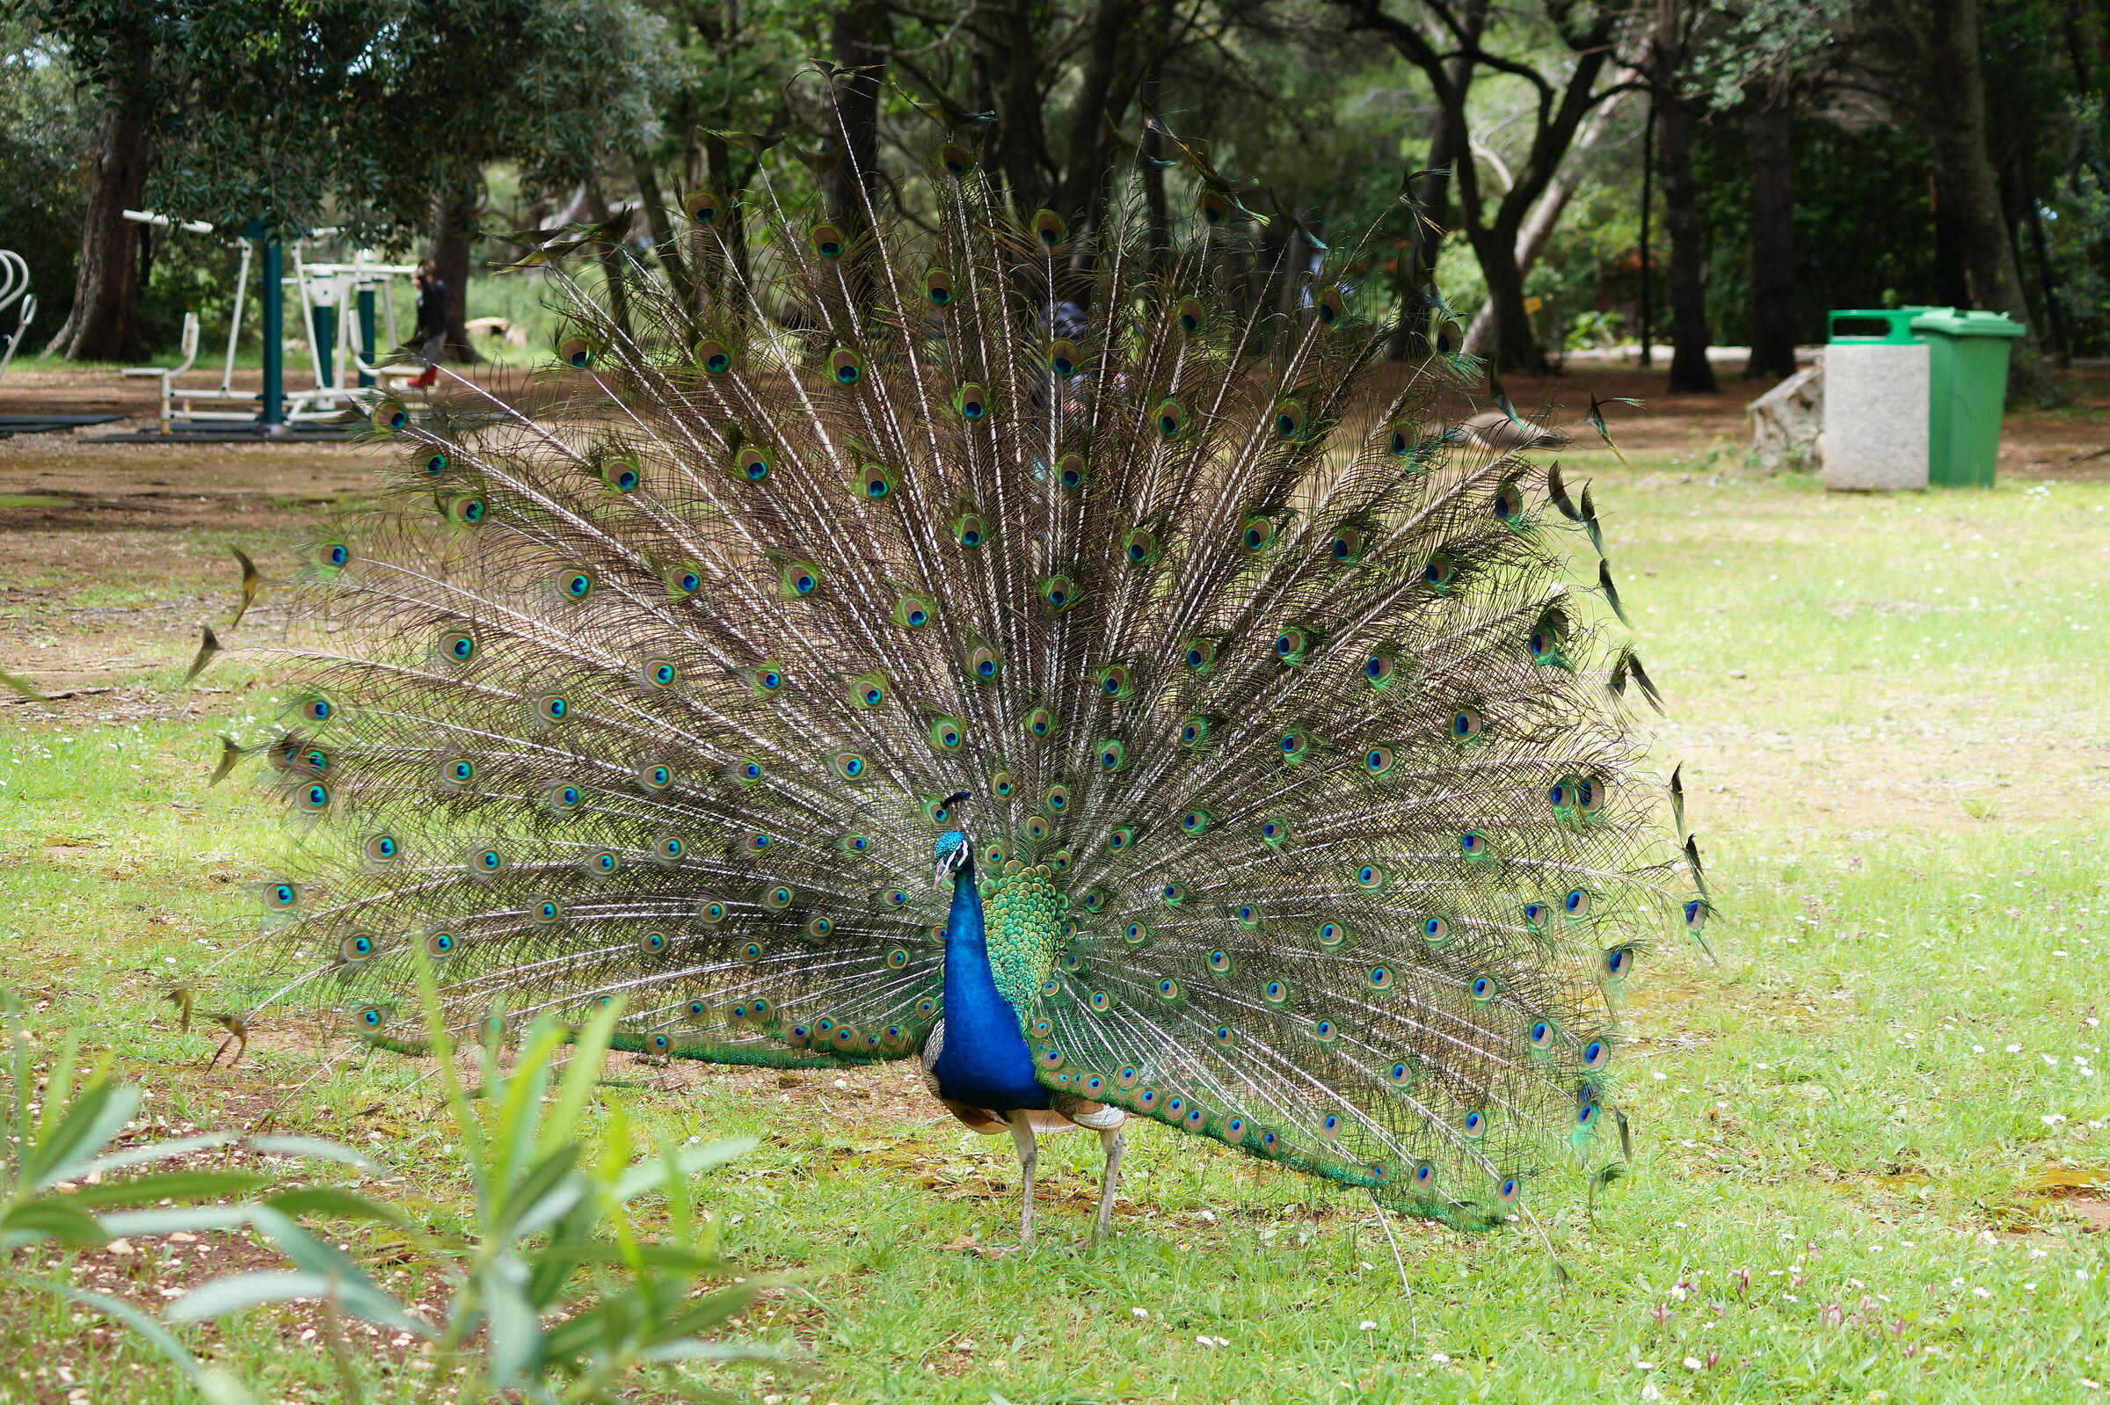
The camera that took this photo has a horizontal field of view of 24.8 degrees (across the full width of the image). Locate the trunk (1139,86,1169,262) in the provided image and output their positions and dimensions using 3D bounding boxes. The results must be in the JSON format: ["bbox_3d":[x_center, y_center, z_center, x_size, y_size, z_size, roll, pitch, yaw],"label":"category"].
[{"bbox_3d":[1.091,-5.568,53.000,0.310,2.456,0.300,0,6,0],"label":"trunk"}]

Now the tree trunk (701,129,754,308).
[{"bbox_3d":[-3.814,-5.527,56.000,0.550,2.307,0.500,0,6,0],"label":"tree trunk"}]

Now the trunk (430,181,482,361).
[{"bbox_3d":[-6.282,-4.507,50.300,0.550,1.917,0.520,0,6,0],"label":"trunk"}]

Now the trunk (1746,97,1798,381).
[{"bbox_3d":[6.746,-4.368,45.200,0.480,2.669,0.460,0,6,0],"label":"trunk"}]

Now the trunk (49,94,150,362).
[{"bbox_3d":[-10.110,-5.040,50.800,1.050,2.878,0.950,0,6,0],"label":"trunk"}]

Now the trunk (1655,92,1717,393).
[{"bbox_3d":[5.493,-4.004,41.800,0.500,2.626,0.480,0,6,0],"label":"trunk"}]

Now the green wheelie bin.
[{"bbox_3d":[4.972,-1.670,26.300,0.520,1.000,0.600,-3,6,-27],"label":"green wheelie bin"}]

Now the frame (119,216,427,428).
[{"bbox_3d":[-5.477,-2.651,33.500,2.180,1.564,0.800,0,6,-5],"label":"frame"}]

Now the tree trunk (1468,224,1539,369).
[{"bbox_3d":[4.417,-4.020,47.500,0.680,1.468,0.600,0,6,0],"label":"tree trunk"}]

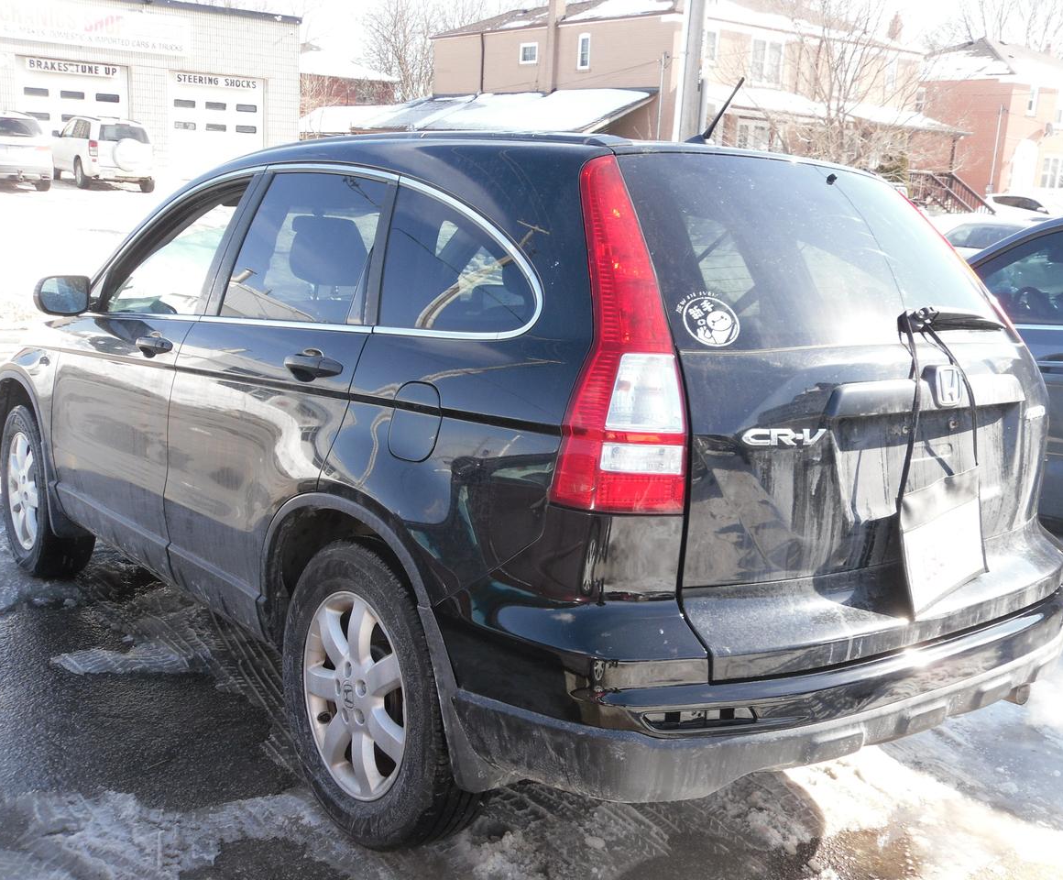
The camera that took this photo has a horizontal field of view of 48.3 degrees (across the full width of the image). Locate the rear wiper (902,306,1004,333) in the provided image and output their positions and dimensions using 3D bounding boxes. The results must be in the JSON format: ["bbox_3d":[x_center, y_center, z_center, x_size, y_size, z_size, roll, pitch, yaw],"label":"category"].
[{"bbox_3d":[0.928,-0.257,2.580,0.075,0.062,0.465,10,12,42],"label":"rear wiper"}]

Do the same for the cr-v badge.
[{"bbox_3d":[0.487,-0.009,2.270,0.190,0.036,0.012,-2,10,-24],"label":"cr-v badge"}]

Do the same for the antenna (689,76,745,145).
[{"bbox_3d":[0.441,-0.795,2.898,0.040,0.165,0.185,-5,11,-38],"label":"antenna"}]

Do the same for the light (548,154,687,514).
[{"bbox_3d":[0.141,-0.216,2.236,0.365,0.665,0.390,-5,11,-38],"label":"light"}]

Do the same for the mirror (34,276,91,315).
[{"bbox_3d":[-1.565,-0.479,3.941,0.200,0.142,0.120,-5,11,-38],"label":"mirror"}]

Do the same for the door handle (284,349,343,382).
[{"bbox_3d":[-0.497,-0.168,2.693,0.055,0.068,0.235,-5,11,-38],"label":"door handle"}]

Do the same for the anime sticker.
[{"bbox_3d":[0.337,-0.230,2.268,0.127,0.128,0.004,-1,-30,-17],"label":"anime sticker"}]

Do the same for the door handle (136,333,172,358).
[{"bbox_3d":[-1.094,-0.273,3.444,0.055,0.062,0.230,-5,11,-38],"label":"door handle"}]

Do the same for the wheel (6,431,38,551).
[{"bbox_3d":[-1.978,0.201,4.787,0.170,0.470,0.470,-5,11,-38],"label":"wheel"}]

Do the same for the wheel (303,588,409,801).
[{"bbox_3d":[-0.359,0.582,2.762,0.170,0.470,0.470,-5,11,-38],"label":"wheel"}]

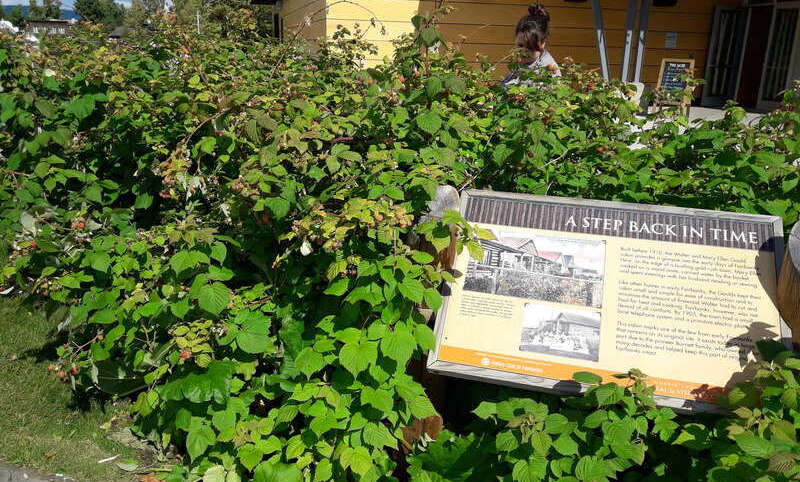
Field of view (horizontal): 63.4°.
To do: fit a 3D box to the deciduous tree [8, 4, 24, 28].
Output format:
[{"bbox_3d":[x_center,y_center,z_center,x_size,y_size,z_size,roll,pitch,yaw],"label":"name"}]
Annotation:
[{"bbox_3d":[-44.528,-24.802,75.798,2.400,5.680,2.400,-7,19,-28],"label":"deciduous tree"}]

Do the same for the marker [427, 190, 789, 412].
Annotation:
[{"bbox_3d":[0.602,0.156,1.893,0.950,0.050,0.610,5,60,15],"label":"marker"}]

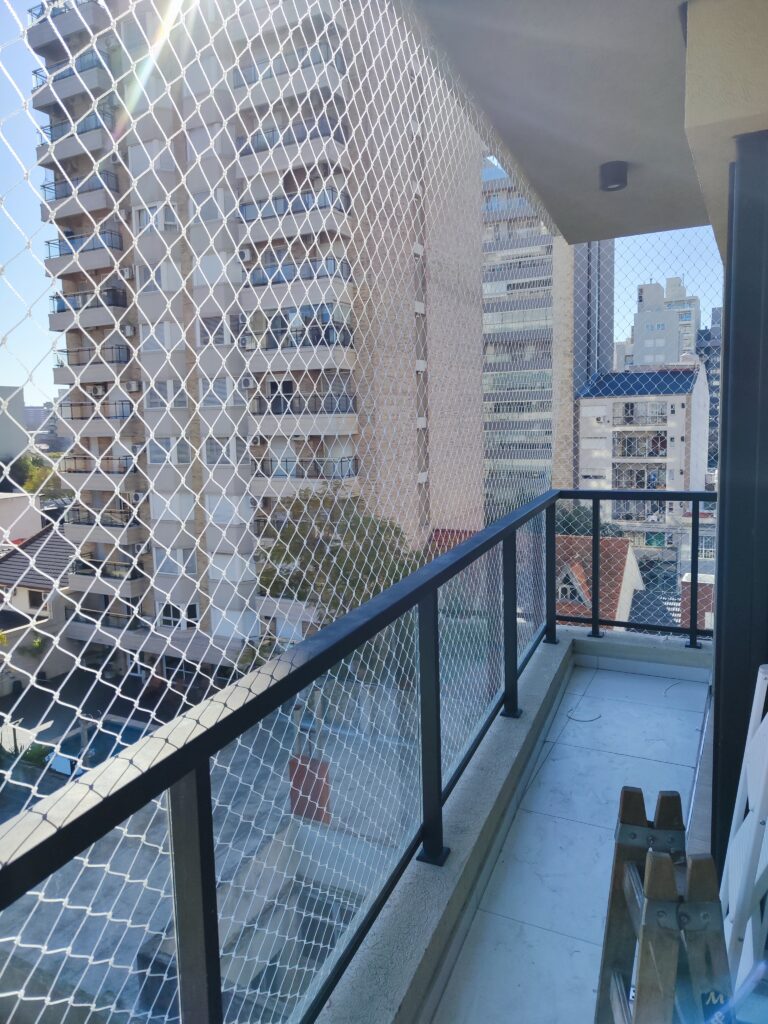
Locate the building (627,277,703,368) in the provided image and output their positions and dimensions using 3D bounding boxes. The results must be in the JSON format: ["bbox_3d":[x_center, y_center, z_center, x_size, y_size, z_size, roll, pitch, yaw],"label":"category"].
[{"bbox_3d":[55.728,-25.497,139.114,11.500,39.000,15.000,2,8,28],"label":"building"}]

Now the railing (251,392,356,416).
[{"bbox_3d":[-3.709,-4.907,32.267,4.850,0.880,1.150,2,8,26],"label":"railing"}]

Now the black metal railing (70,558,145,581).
[{"bbox_3d":[-15.055,3.050,38.729,4.400,0.880,0.880,2,8,26],"label":"black metal railing"}]

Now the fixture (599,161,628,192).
[{"bbox_3d":[0.962,-1.401,2.969,0.108,0.090,0.108,2,8,27],"label":"fixture"}]

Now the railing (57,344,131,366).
[{"bbox_3d":[-15.294,-8.067,37.389,4.350,0.880,0.880,2,8,26],"label":"railing"}]

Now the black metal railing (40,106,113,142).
[{"bbox_3d":[-15.556,-19.185,36.060,4.350,0.880,0.880,2,8,26],"label":"black metal railing"}]

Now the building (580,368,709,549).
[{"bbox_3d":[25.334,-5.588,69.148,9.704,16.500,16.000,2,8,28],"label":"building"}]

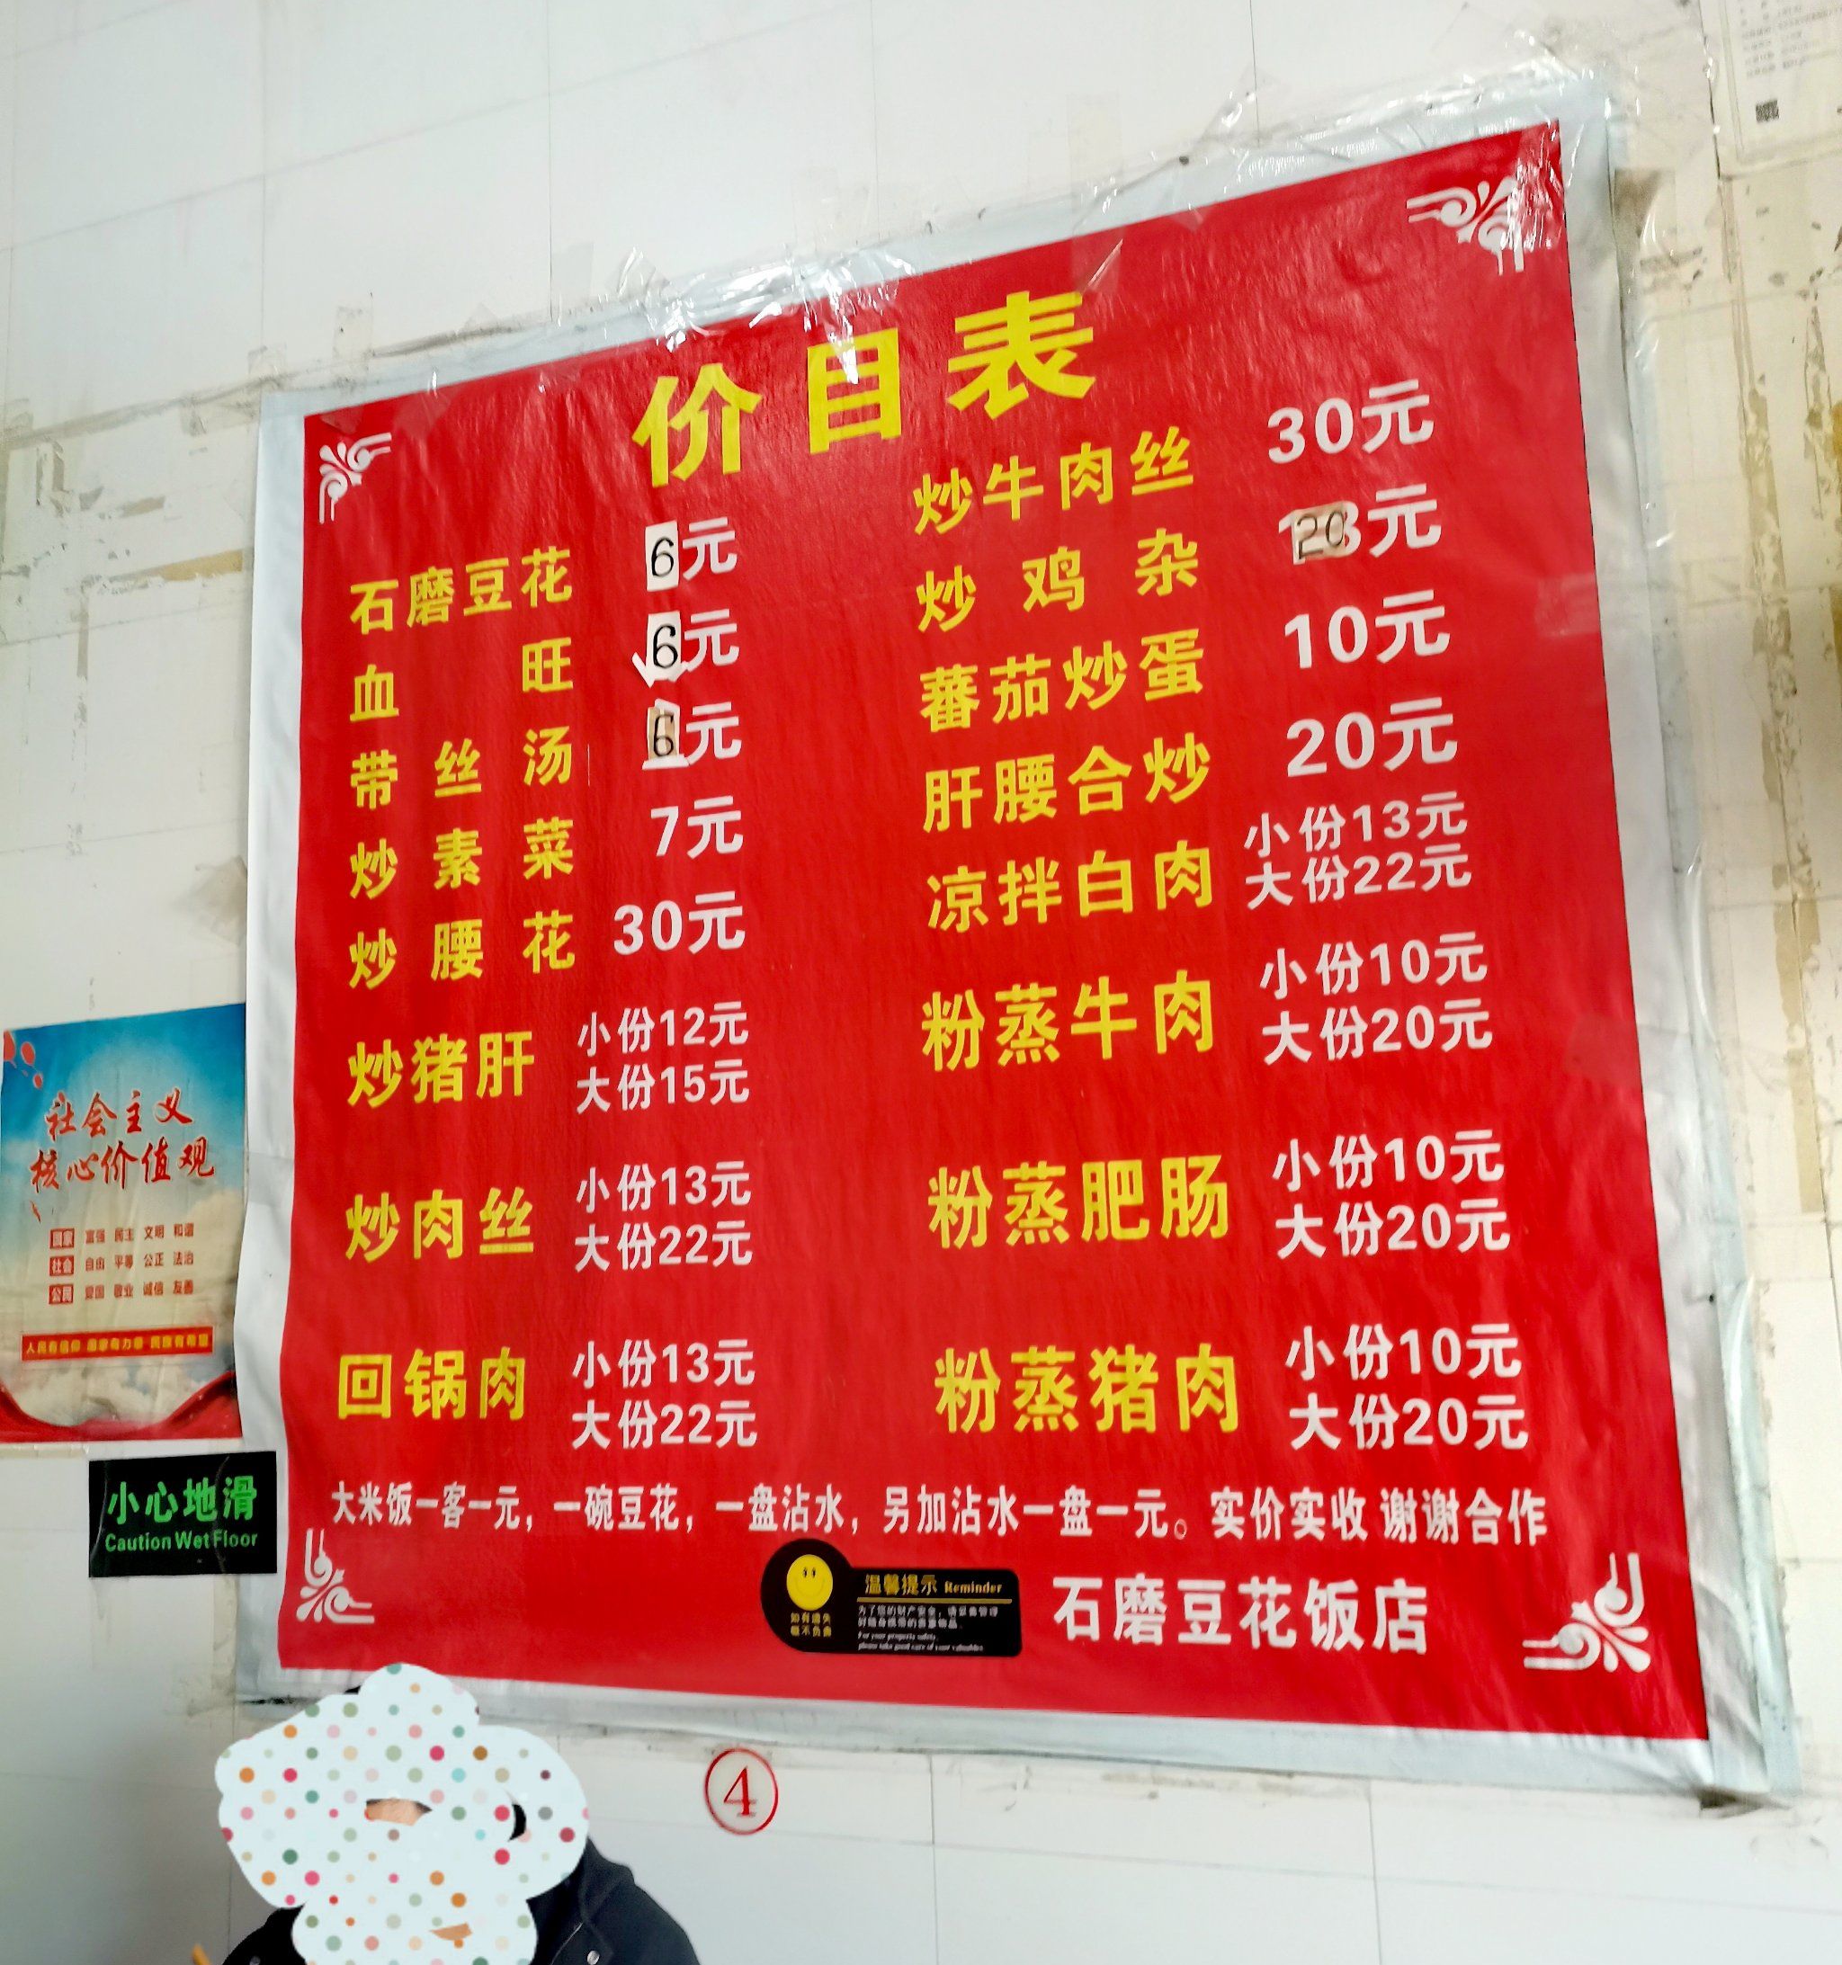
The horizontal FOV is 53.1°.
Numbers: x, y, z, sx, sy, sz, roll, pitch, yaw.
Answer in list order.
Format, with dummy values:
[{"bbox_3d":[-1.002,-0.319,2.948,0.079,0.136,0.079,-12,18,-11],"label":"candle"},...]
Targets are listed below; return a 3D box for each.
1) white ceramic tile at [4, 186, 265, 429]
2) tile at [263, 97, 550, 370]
[{"bbox_3d":[-1.106,-0.938,2.588,0.450,0.300,0.010,-5,-9,20],"label":"white ceramic tile"},{"bbox_3d":[-0.685,-0.977,2.434,0.450,0.300,0.010,-5,-9,20],"label":"tile"}]

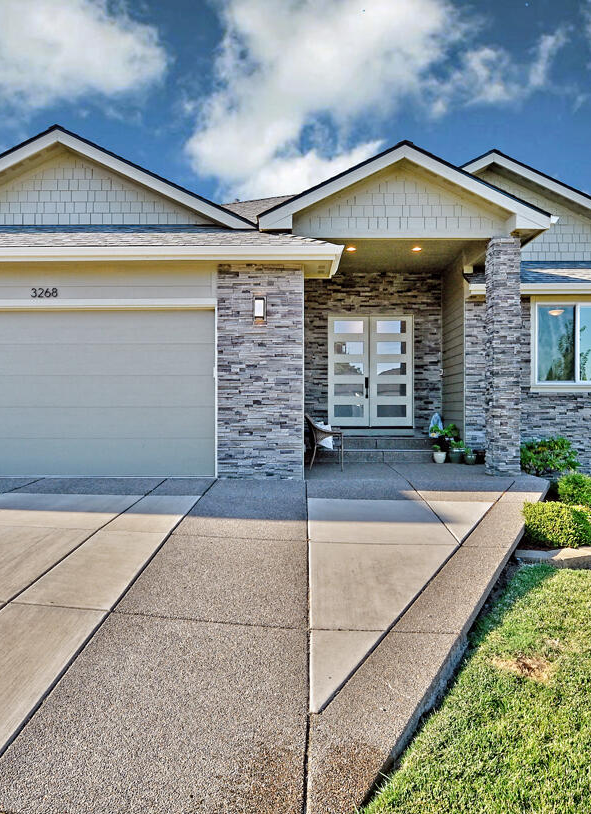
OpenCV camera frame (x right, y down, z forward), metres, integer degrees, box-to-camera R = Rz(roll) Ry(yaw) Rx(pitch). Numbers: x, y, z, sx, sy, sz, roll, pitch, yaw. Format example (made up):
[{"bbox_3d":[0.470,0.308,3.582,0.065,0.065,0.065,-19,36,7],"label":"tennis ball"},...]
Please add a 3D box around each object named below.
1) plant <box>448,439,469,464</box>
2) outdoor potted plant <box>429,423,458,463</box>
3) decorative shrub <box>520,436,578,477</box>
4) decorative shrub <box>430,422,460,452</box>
[{"bbox_3d":[2.977,0.814,10.550,0.390,0.480,0.380,0,0,1],"label":"plant"},{"bbox_3d":[2.760,0.668,10.750,0.520,0.750,0.480,0,0,1],"label":"outdoor potted plant"},{"bbox_3d":[4.323,0.854,9.850,1.030,0.690,0.900,0,0,1],"label":"decorative shrub"},{"bbox_3d":[2.804,0.574,10.850,0.550,0.550,0.500,0,0,1],"label":"decorative shrub"}]

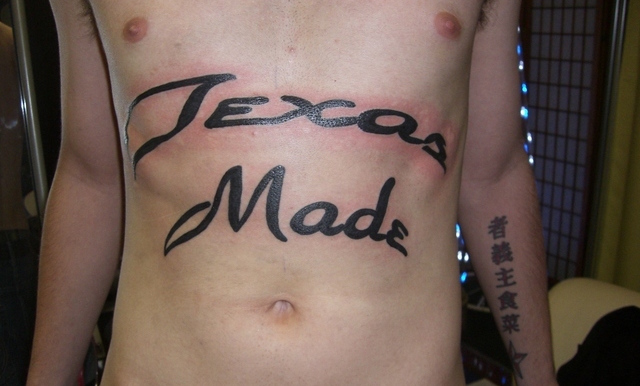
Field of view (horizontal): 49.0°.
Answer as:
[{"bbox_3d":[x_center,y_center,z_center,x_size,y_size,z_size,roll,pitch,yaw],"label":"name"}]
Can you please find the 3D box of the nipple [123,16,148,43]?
[{"bbox_3d":[-0.144,-0.127,0.550,0.021,0.020,0.008,5,16,16],"label":"nipple"}]

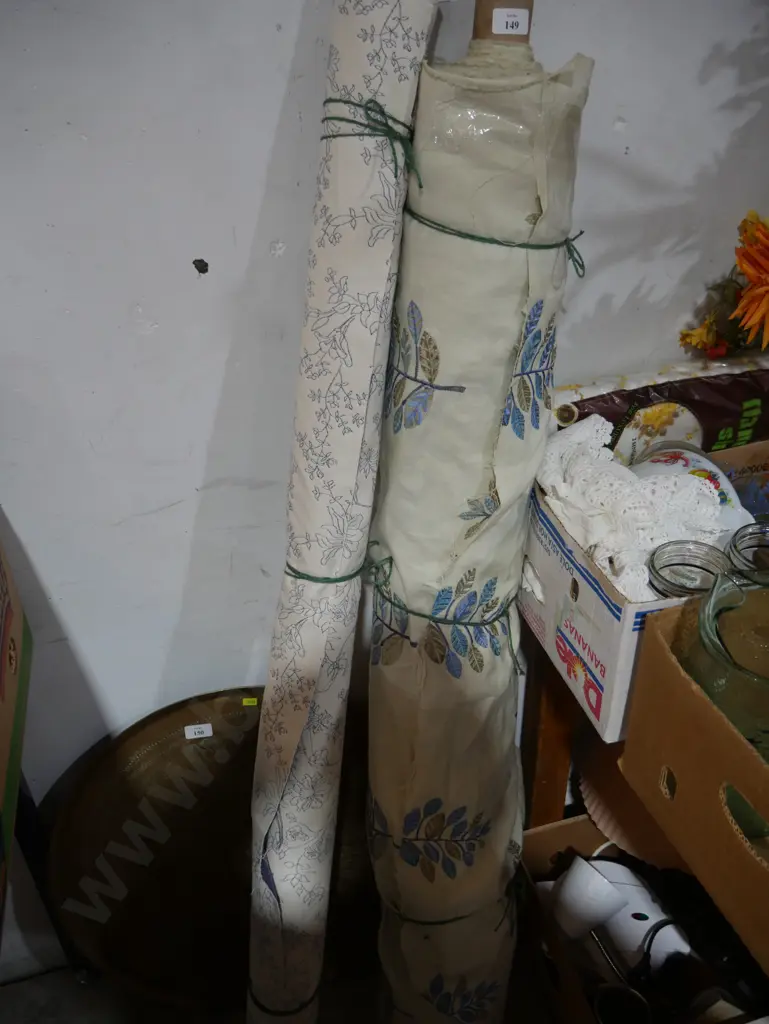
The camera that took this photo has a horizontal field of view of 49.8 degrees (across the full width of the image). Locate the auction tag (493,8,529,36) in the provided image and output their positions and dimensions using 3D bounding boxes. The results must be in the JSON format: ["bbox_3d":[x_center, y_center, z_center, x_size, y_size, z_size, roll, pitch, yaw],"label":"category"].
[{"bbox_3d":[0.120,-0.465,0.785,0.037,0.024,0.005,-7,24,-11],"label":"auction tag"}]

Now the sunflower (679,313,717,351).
[{"bbox_3d":[0.408,-0.235,1.080,0.040,0.049,0.049,-23,36,-30],"label":"sunflower"}]

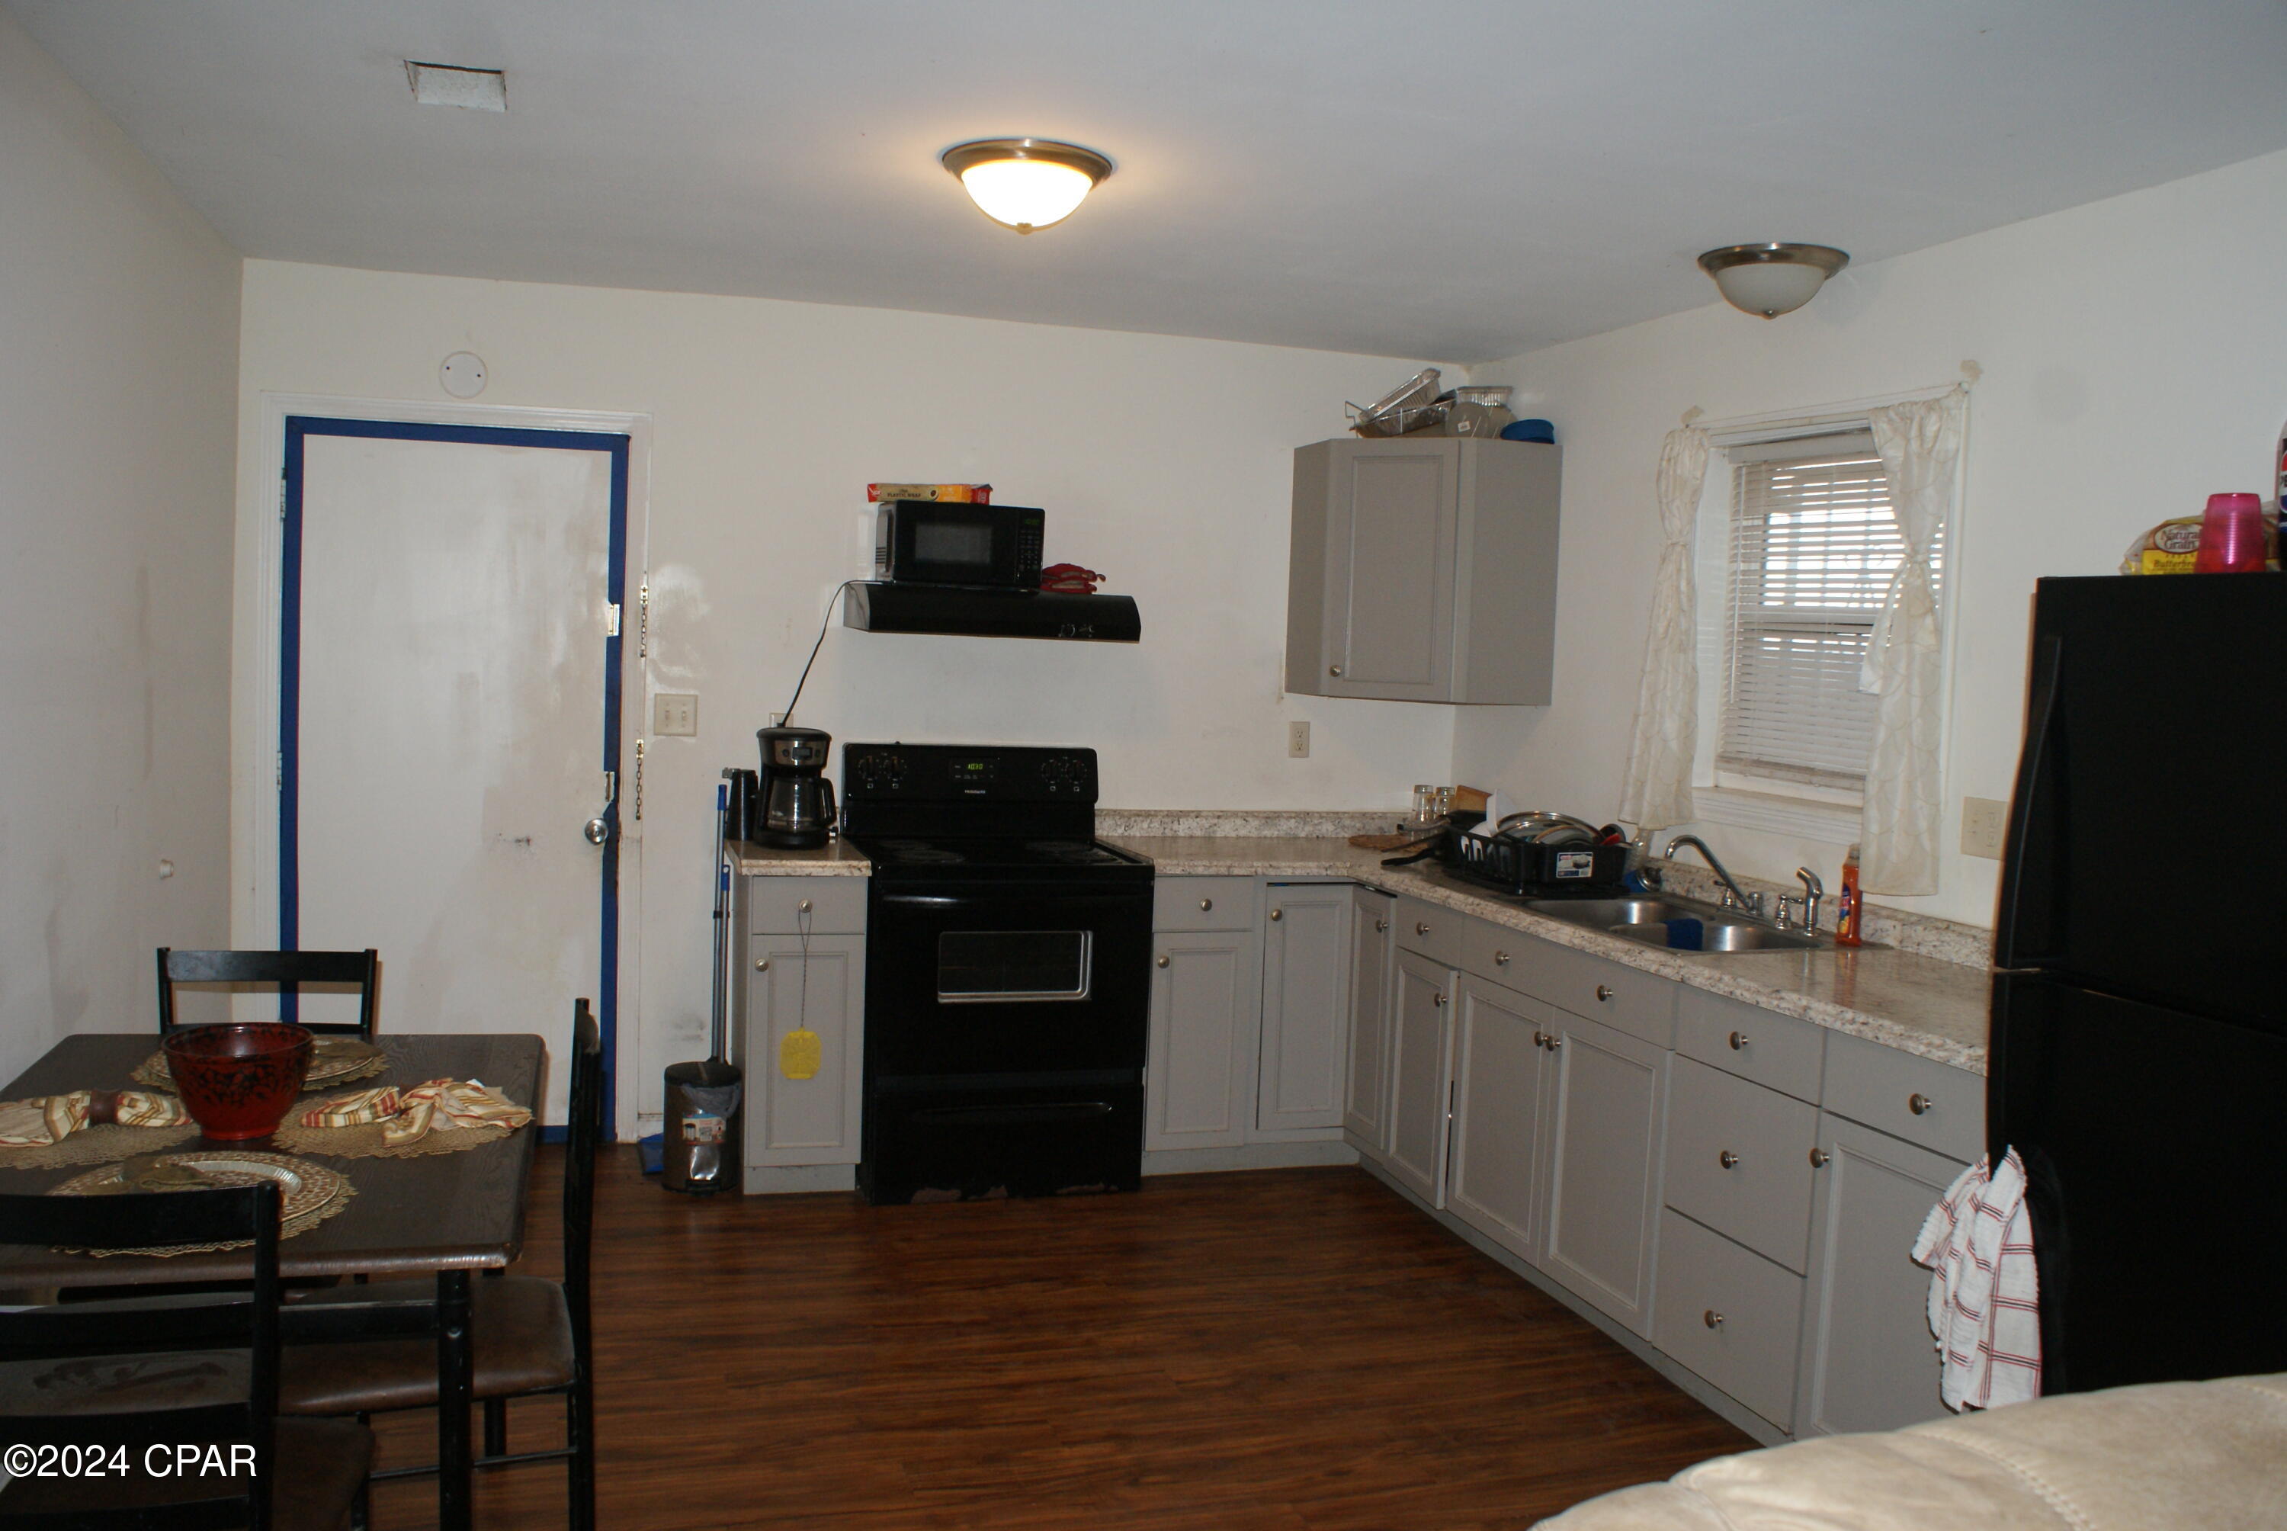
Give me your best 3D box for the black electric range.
[{"bbox_3d":[-0.444,0.561,4.897,0.762,1.175,0.680,1,4,-18],"label":"black electric range"}]

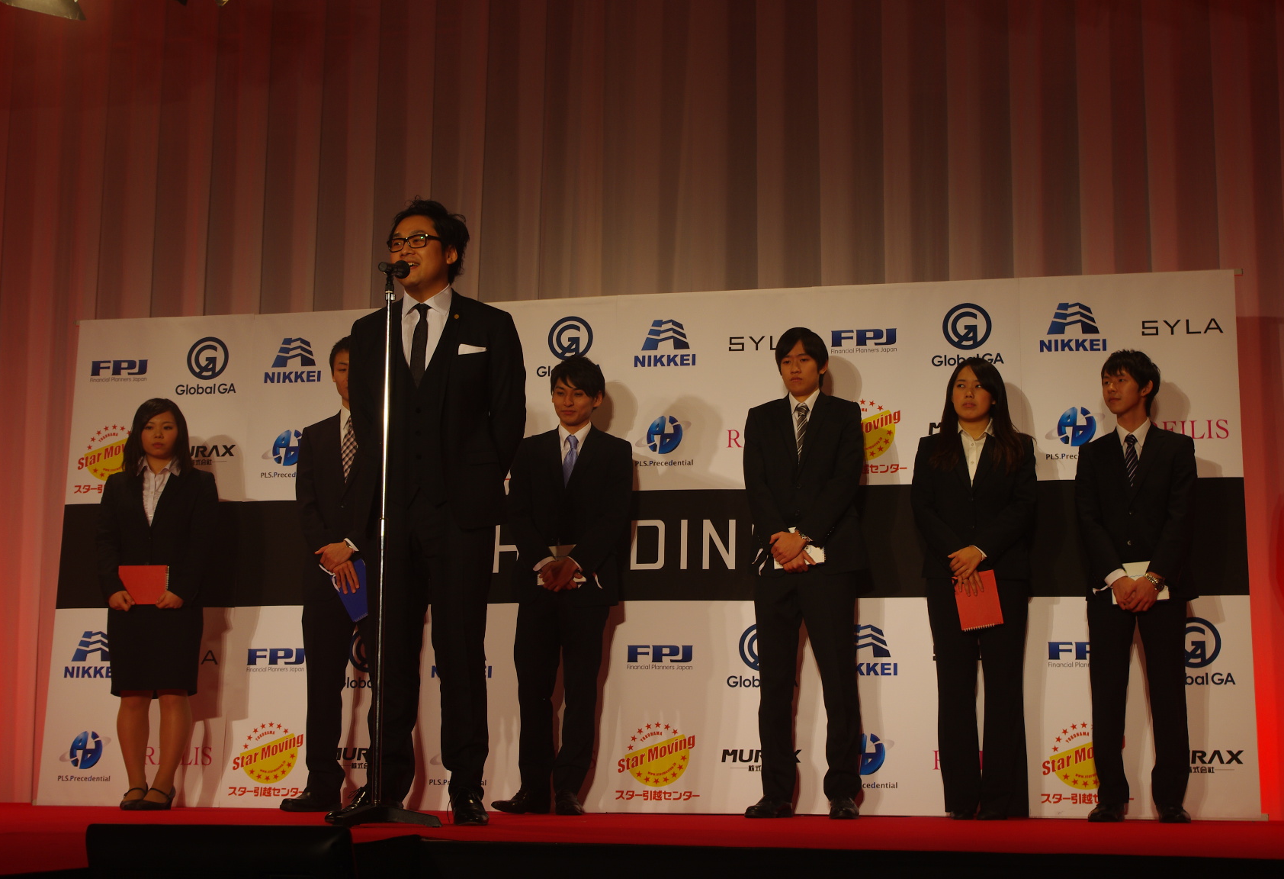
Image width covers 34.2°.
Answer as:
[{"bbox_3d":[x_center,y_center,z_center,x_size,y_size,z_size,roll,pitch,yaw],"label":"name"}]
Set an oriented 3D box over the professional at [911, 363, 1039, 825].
[{"bbox_3d":[1.189,0.518,7.469,0.460,1.650,0.310,-2,-10,13],"label":"professional"}]

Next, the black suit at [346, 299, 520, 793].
[{"bbox_3d":[-0.588,0.305,5.942,0.510,1.455,0.320,-3,-10,20],"label":"black suit"}]

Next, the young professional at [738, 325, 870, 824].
[{"bbox_3d":[0.574,0.462,7.504,0.445,1.782,0.360,-2,-10,14],"label":"young professional"}]

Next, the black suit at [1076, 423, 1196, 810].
[{"bbox_3d":[1.709,0.600,7.222,0.414,1.341,0.330,-3,-10,19],"label":"black suit"}]

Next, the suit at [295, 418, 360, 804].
[{"bbox_3d":[-1.095,0.611,7.861,0.454,1.465,0.330,-2,-10,13],"label":"suit"}]

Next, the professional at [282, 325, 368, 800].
[{"bbox_3d":[-1.093,0.490,7.839,0.470,1.782,0.330,-2,-10,14],"label":"professional"}]

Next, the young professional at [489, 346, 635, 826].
[{"bbox_3d":[-0.290,0.535,7.891,0.480,1.726,0.340,-2,-10,15],"label":"young professional"}]

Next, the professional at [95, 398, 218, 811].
[{"bbox_3d":[-1.872,0.620,8.044,0.450,1.577,0.310,0,-9,5],"label":"professional"}]

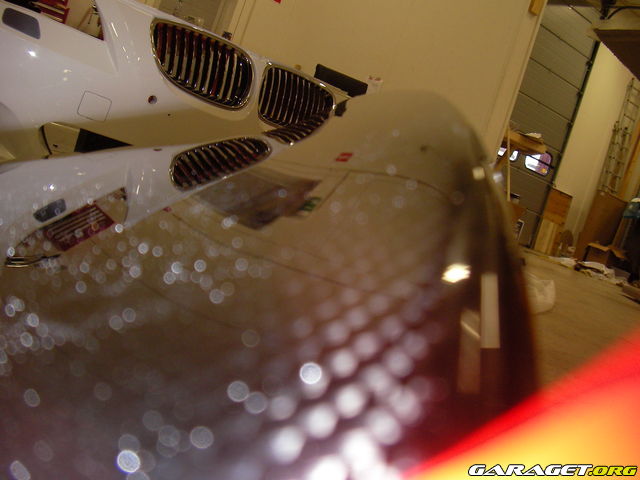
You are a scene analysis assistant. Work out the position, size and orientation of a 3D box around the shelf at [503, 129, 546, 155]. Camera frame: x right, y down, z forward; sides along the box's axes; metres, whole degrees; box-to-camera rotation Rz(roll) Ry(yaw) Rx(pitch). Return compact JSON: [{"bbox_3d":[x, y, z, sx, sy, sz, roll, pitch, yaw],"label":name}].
[{"bbox_3d":[2.581,-1.323,10.000,0.720,0.150,0.380,15,7,-26],"label":"shelf"}]

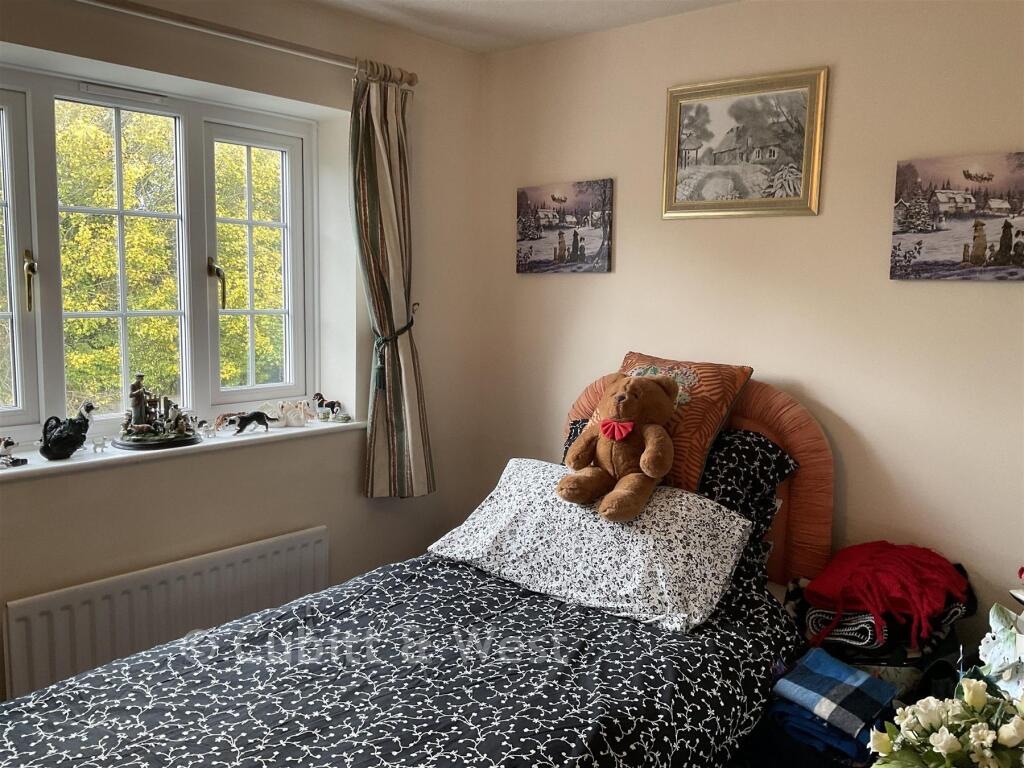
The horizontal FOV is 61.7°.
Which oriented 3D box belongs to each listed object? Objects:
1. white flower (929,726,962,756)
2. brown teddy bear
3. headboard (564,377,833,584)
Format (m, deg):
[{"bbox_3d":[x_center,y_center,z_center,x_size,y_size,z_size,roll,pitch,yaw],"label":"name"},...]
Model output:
[{"bbox_3d":[0.627,0.517,1.242,0.044,0.044,0.048,-11,9,-43],"label":"white flower"},{"bbox_3d":[0.298,0.167,2.329,0.285,0.375,0.285,5,-7,31],"label":"brown teddy bear"},{"bbox_3d":[0.523,0.241,2.625,0.900,0.585,0.080,7,9,42],"label":"headboard"}]

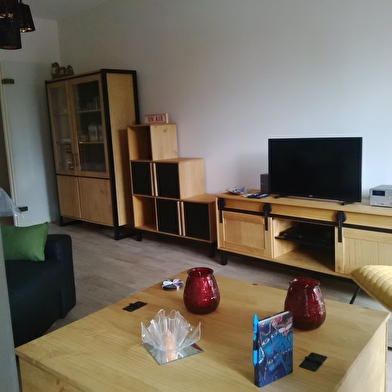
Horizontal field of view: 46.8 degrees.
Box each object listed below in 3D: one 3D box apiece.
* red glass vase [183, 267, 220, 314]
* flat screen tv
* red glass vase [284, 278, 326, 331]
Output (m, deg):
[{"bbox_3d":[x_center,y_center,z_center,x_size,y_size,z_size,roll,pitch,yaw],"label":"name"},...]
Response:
[{"bbox_3d":[0.020,0.345,1.658,0.134,0.146,0.134,-3,9,0],"label":"red glass vase"},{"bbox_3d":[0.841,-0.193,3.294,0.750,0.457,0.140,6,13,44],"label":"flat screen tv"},{"bbox_3d":[0.397,0.391,1.645,0.149,0.154,0.149,-3,10,0],"label":"red glass vase"}]

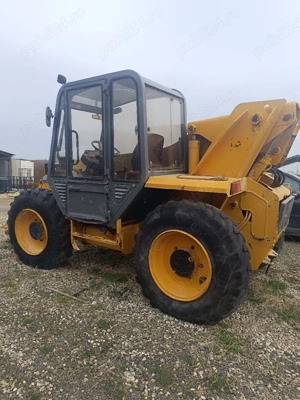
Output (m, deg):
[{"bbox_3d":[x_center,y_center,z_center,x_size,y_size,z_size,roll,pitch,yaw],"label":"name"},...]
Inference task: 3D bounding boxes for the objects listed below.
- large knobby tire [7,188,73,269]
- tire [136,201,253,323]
[{"bbox_3d":[-1.631,0.450,4.169,1.214,1.214,0.404,3,7,28],"label":"large knobby tire"},{"bbox_3d":[0.370,0.595,2.744,1.214,1.214,0.404,4,7,35],"label":"tire"}]

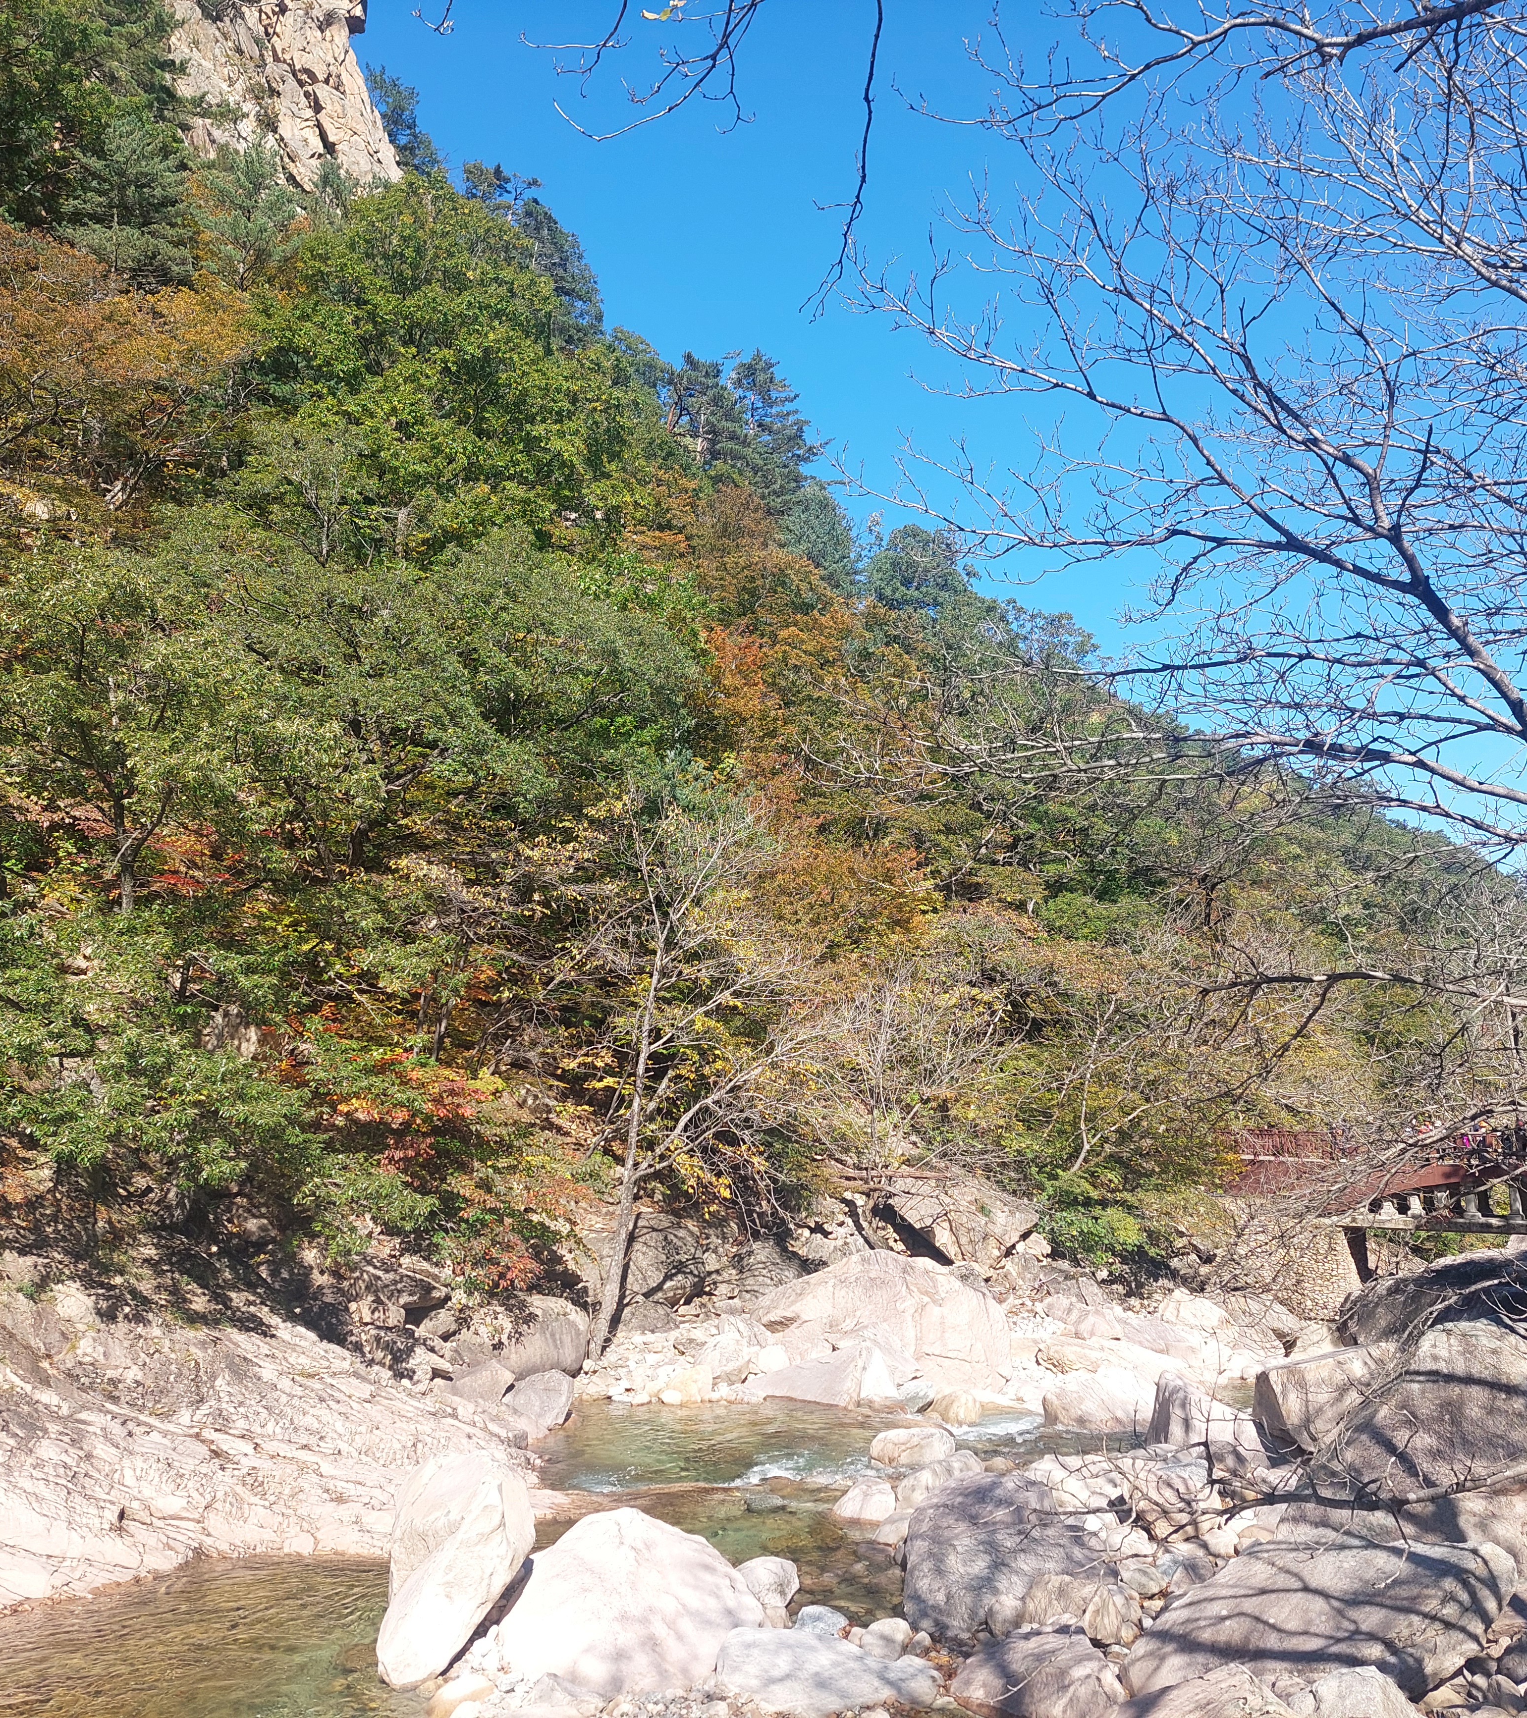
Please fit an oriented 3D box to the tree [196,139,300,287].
[{"bbox_3d":[-23.055,-28.713,73.962,4.560,7.680,4.330,0,-10,0],"label":"tree"}]

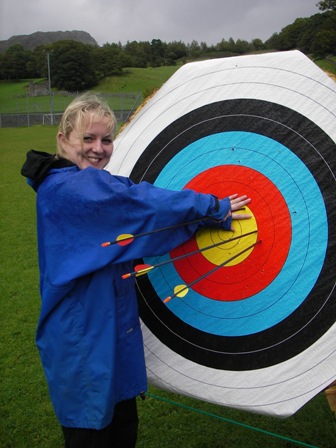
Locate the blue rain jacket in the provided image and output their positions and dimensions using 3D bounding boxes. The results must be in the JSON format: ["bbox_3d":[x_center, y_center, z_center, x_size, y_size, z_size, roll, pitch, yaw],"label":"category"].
[{"bbox_3d":[-0.125,0.199,1.739,0.640,0.890,0.480,3,13,15],"label":"blue rain jacket"}]

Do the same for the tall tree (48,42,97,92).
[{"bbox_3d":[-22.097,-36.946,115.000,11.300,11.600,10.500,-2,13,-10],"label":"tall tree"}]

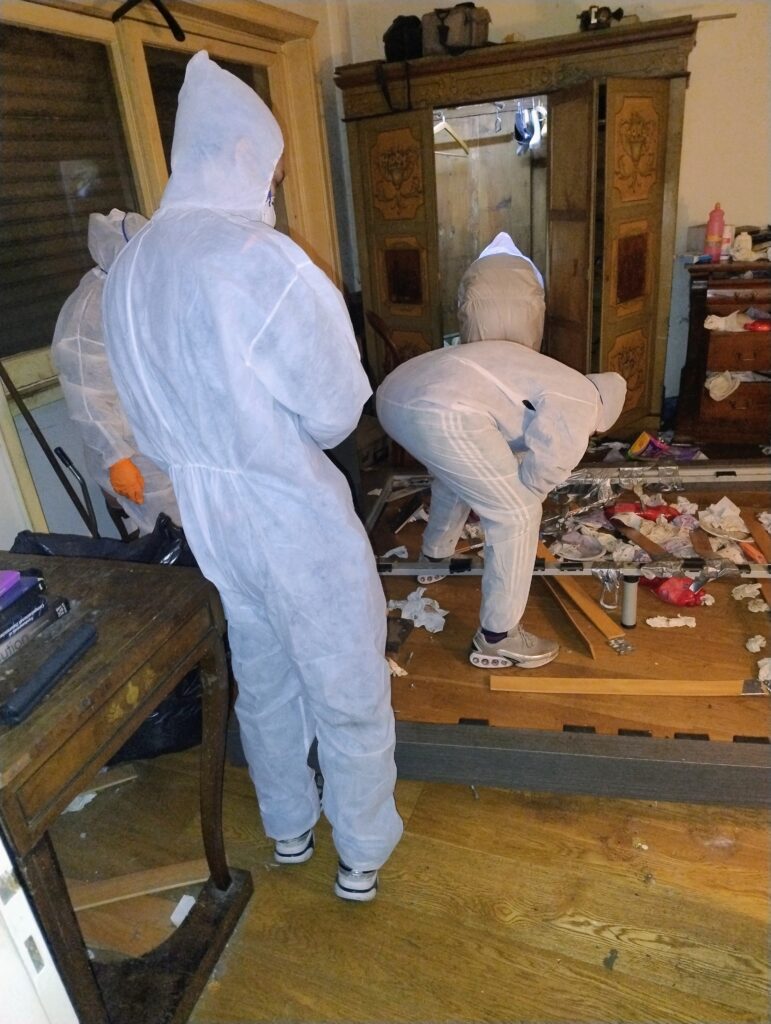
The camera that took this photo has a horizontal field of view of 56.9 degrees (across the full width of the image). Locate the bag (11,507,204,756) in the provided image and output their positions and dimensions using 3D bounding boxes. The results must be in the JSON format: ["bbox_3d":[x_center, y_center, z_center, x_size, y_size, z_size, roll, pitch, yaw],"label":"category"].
[{"bbox_3d":[-0.748,0.363,2.179,0.570,0.580,0.480,-6,24,0],"label":"bag"}]

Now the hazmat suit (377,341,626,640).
[{"bbox_3d":[0.390,-0.126,2.394,0.790,0.900,0.650,-8,24,-5],"label":"hazmat suit"}]

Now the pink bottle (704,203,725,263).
[{"bbox_3d":[1.717,-1.455,3.711,0.082,0.290,0.082,-6,24,0],"label":"pink bottle"}]

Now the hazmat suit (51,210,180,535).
[{"bbox_3d":[-0.736,-0.231,2.309,0.440,1.380,0.500,-18,27,-25],"label":"hazmat suit"}]

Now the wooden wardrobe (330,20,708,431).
[{"bbox_3d":[0.798,-1.594,4.353,1.888,2.090,0.620,5,26,23],"label":"wooden wardrobe"}]

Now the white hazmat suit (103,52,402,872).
[{"bbox_3d":[-0.210,0.013,1.433,0.510,1.630,0.440,17,32,40],"label":"white hazmat suit"}]

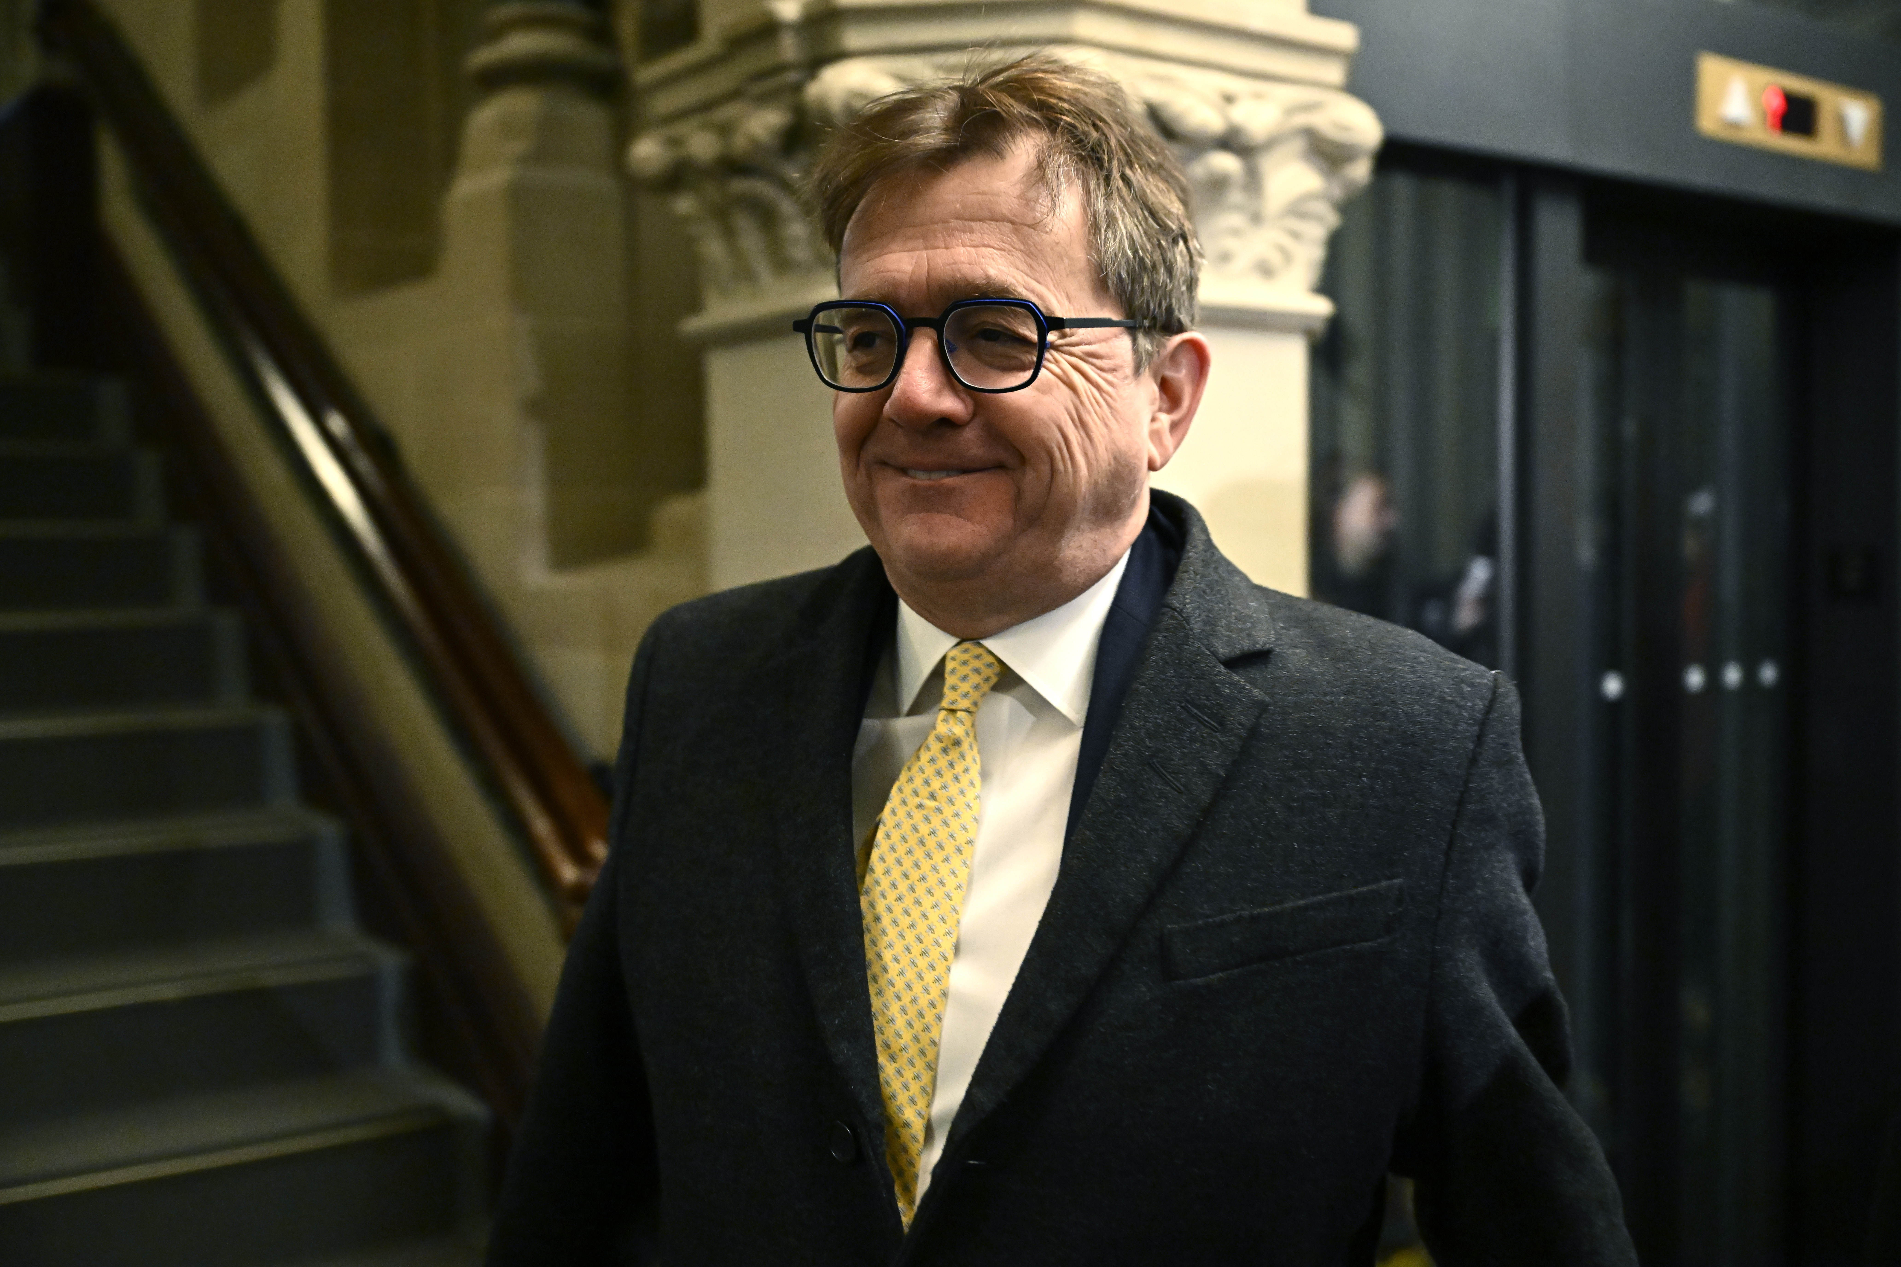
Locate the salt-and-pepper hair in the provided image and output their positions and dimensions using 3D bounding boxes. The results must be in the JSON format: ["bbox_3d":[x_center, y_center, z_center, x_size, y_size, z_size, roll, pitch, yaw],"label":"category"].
[{"bbox_3d":[0.034,-0.203,1.025,0.185,0.190,0.198,4,9,28],"label":"salt-and-pepper hair"}]

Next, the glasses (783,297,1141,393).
[{"bbox_3d":[0.020,-0.143,0.993,0.146,0.048,0.143,4,9,28],"label":"glasses"}]

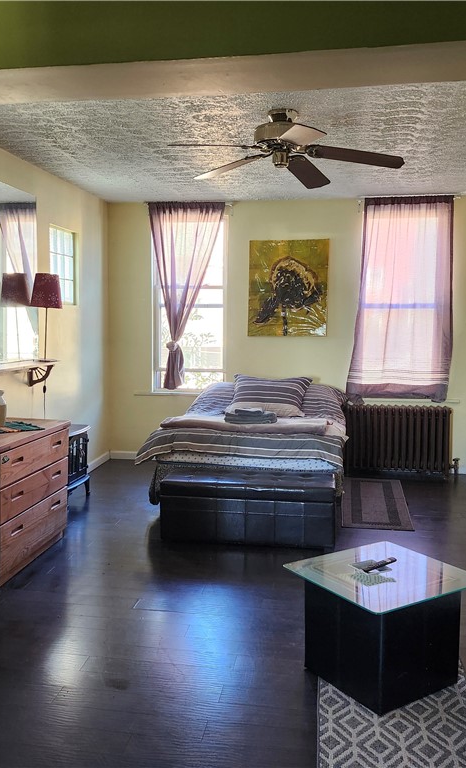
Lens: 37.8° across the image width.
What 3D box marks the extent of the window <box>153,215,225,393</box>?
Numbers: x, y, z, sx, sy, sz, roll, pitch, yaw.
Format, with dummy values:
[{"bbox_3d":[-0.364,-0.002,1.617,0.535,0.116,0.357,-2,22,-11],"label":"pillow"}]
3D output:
[{"bbox_3d":[-0.432,-0.772,6.723,0.744,1.689,0.100,1,5,9],"label":"window"}]

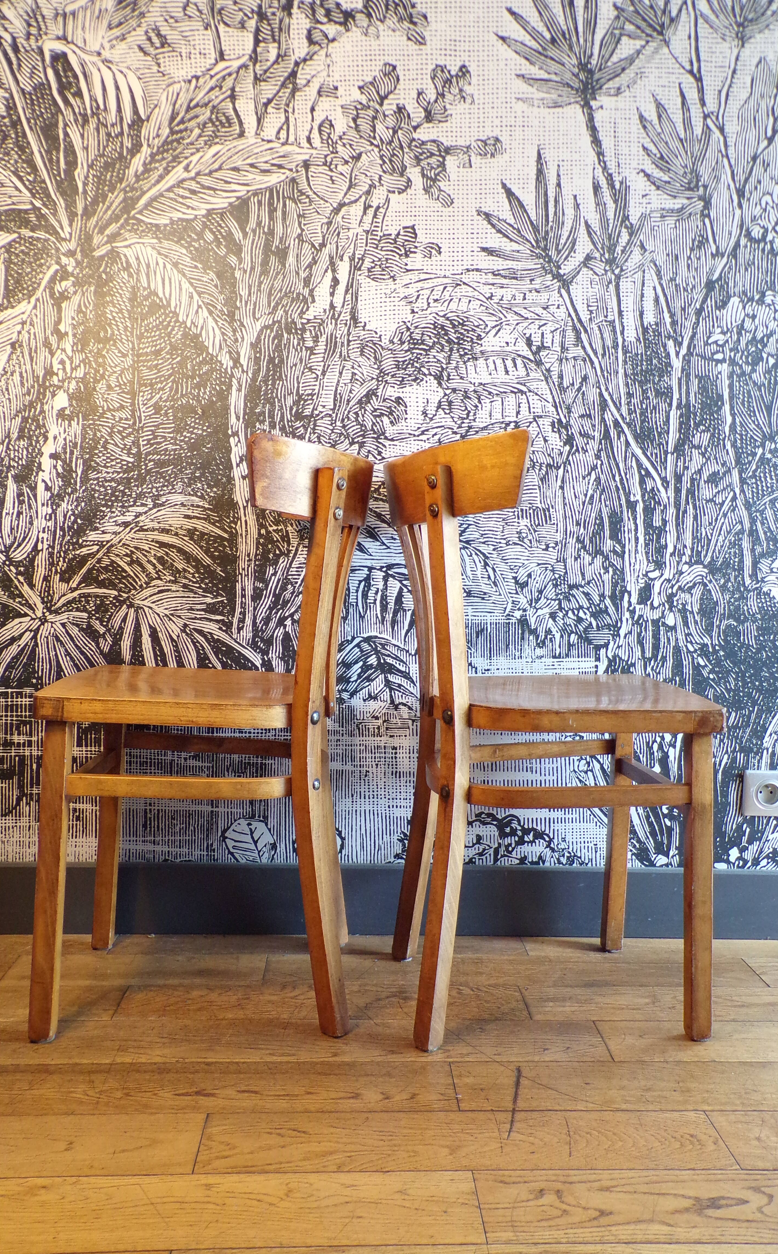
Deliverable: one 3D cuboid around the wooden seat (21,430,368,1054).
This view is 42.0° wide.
[{"bbox_3d":[-0.255,0.141,1.512,0.450,0.815,0.390,1,4,-2],"label":"wooden seat"}]

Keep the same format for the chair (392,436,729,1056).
[{"bbox_3d":[0.214,0.148,1.520,0.450,0.820,0.390,1,4,-7],"label":"chair"}]

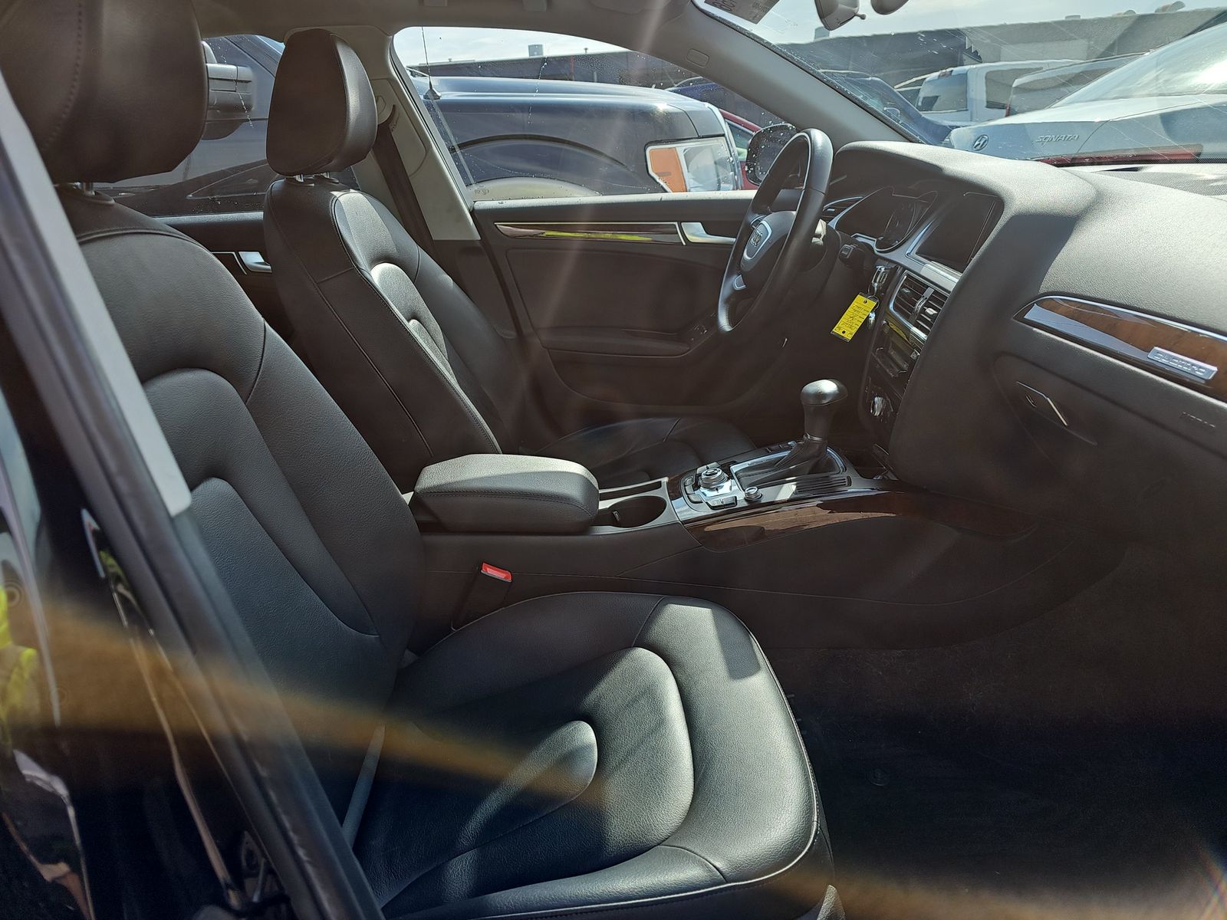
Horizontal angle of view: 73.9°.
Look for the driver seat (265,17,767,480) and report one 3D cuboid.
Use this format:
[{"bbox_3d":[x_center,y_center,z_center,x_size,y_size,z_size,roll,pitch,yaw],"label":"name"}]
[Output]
[{"bbox_3d":[-0.139,-0.247,1.473,0.830,0.950,0.530,-2,20,-4],"label":"driver seat"}]

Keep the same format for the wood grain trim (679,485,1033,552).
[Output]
[{"bbox_3d":[0.330,0.079,1.122,0.460,0.070,0.090,-2,20,-4],"label":"wood grain trim"}]

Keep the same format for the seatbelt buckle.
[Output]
[{"bbox_3d":[-0.180,0.193,1.111,0.050,0.110,0.028,25,16,-13],"label":"seatbelt buckle"}]

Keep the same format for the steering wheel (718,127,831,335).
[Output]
[{"bbox_3d":[0.298,-0.394,1.456,0.100,0.375,0.375,19,17,-11],"label":"steering wheel"}]

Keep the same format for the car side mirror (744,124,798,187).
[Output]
[{"bbox_3d":[0.408,-0.725,1.936,0.140,0.150,0.210,-5,20,-11],"label":"car side mirror"}]

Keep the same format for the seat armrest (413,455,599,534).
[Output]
[{"bbox_3d":[-0.150,0.039,1.186,0.265,0.075,0.160,-2,20,-4],"label":"seat armrest"}]

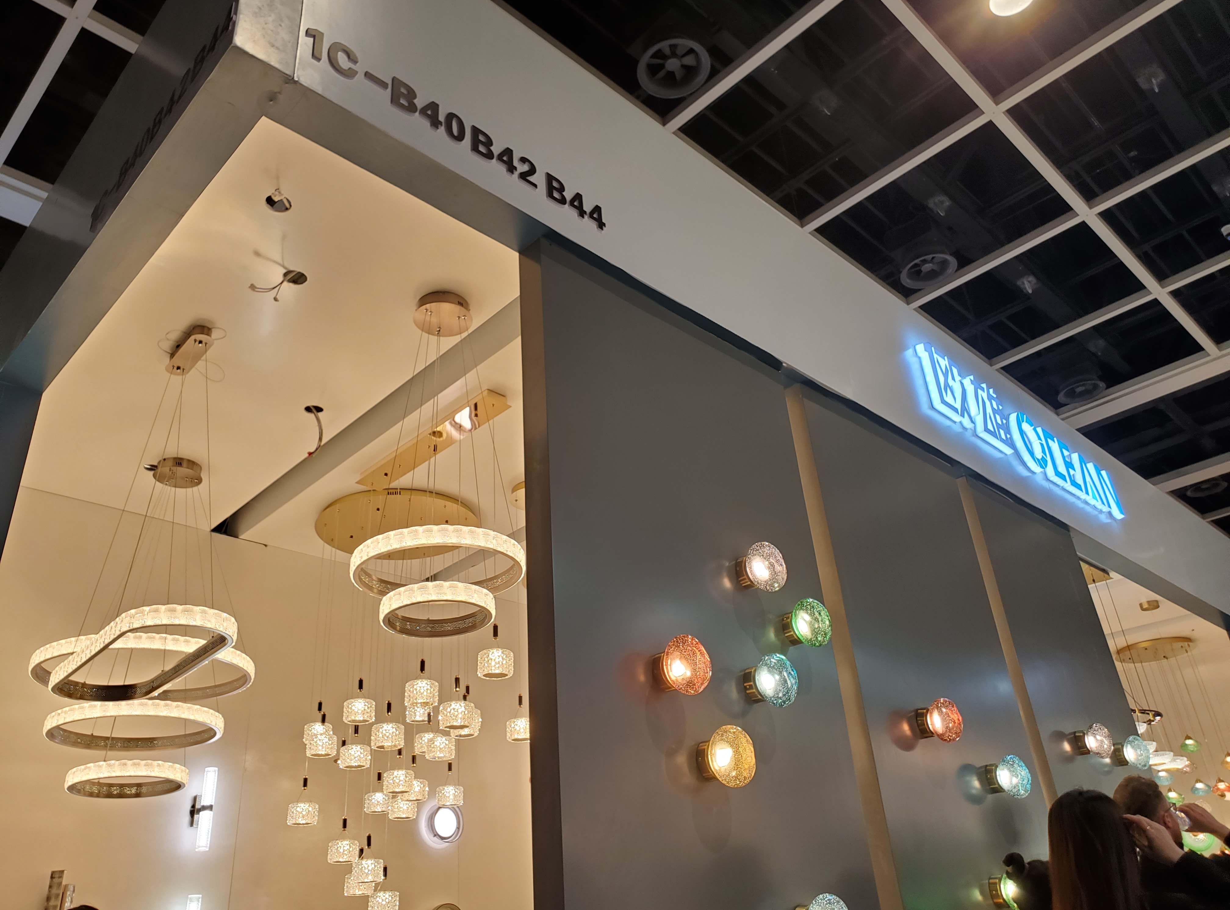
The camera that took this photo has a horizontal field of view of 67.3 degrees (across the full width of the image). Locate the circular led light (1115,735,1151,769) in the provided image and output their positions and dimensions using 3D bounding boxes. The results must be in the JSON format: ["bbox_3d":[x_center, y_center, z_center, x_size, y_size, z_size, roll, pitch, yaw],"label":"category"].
[{"bbox_3d":[2.373,1.367,4.232,0.147,0.147,0.118,21,-37,-40],"label":"circular led light"}]

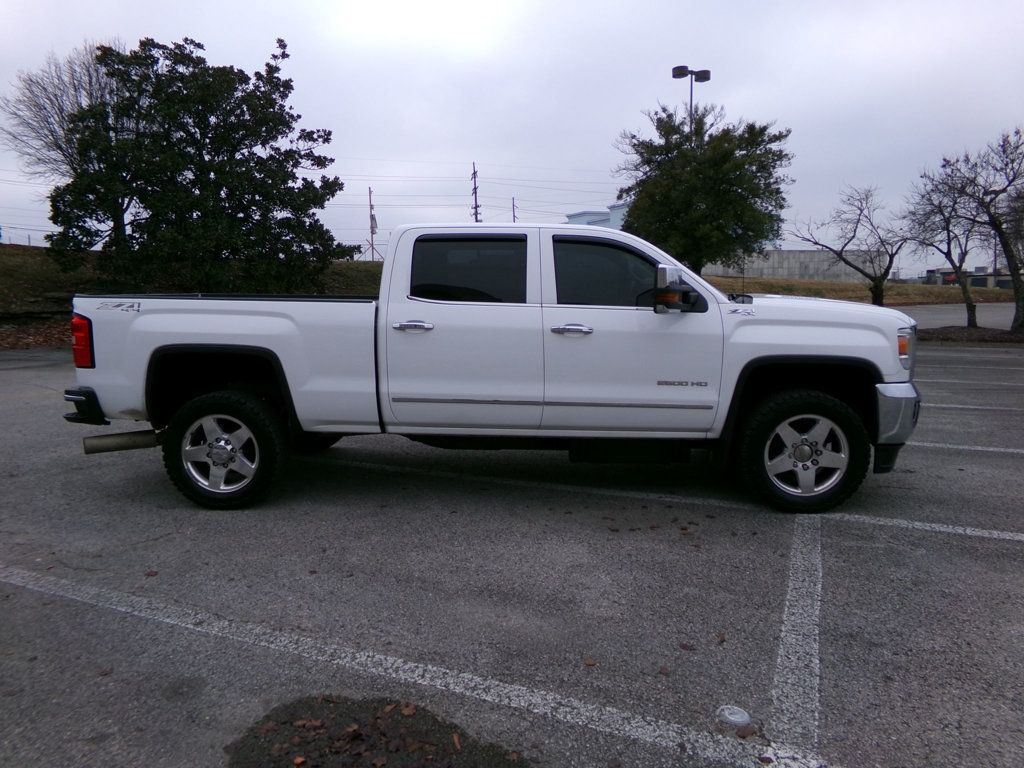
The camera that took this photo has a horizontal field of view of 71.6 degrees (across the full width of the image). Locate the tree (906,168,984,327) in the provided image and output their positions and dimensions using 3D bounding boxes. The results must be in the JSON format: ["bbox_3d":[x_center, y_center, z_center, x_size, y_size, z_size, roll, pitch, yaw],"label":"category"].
[{"bbox_3d":[12.732,-3.991,20.863,2.760,4.710,2.800,4,9,31],"label":"tree"}]

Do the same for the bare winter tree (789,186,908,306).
[{"bbox_3d":[10.555,-3.990,22.476,3.860,4.400,3.700,3,8,25],"label":"bare winter tree"}]

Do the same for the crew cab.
[{"bbox_3d":[-0.096,-0.242,5.652,6.080,1.970,2.120,0,8,2],"label":"crew cab"}]

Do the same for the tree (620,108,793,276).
[{"bbox_3d":[6.514,-5.759,24.459,6.060,7.420,5.900,2,8,15],"label":"tree"}]

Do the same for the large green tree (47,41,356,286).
[{"bbox_3d":[-9.303,-6.284,21.859,9.480,8.360,8.800,-3,8,-22],"label":"large green tree"}]

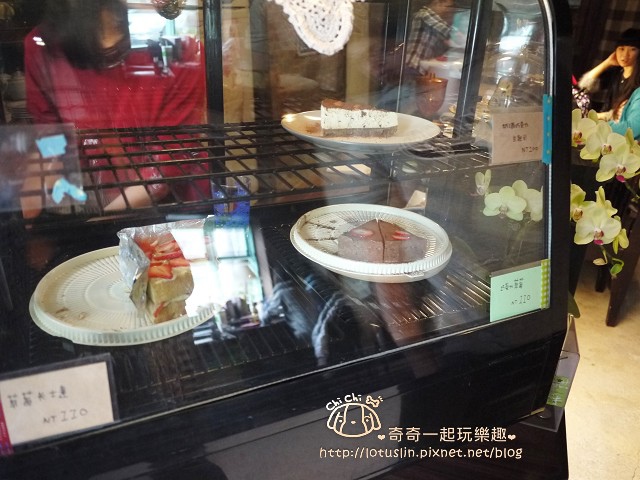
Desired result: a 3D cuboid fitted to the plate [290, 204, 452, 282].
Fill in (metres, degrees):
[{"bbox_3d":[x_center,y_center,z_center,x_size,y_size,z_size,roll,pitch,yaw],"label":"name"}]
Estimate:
[{"bbox_3d":[0.086,-0.004,0.845,0.260,0.023,0.260,3,25,-1],"label":"plate"}]

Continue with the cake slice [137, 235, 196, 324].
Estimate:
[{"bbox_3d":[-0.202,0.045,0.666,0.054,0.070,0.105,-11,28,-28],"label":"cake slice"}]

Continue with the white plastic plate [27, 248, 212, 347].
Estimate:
[{"bbox_3d":[-0.251,0.064,0.701,0.250,0.020,0.250,3,25,-1],"label":"white plastic plate"}]

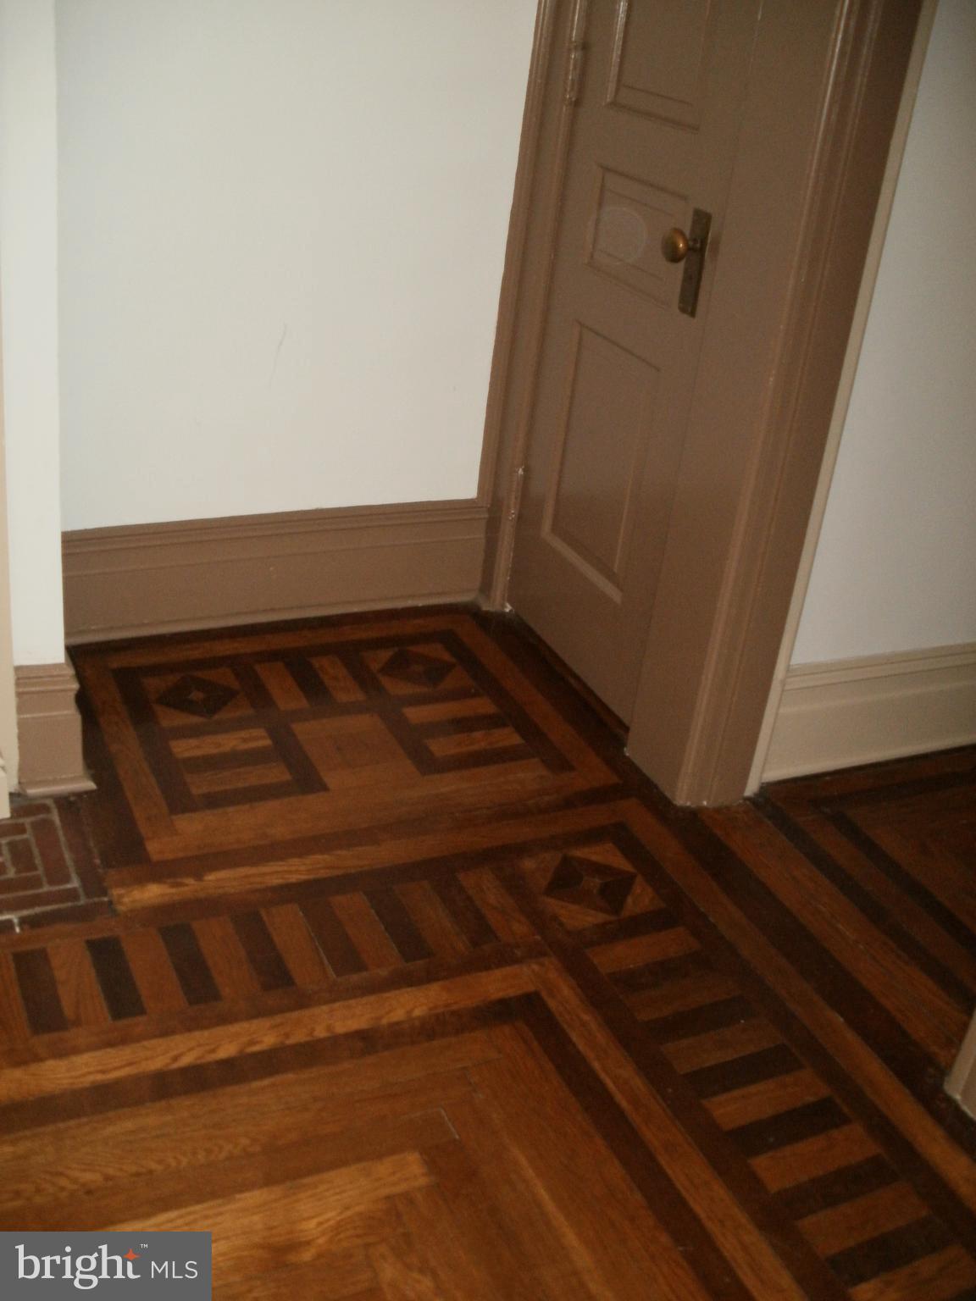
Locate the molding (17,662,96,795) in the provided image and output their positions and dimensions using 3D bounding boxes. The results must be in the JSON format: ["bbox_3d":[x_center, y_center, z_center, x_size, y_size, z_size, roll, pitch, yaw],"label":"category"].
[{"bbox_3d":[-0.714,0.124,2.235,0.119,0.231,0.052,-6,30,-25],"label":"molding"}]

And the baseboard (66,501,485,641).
[{"bbox_3d":[-0.449,-0.174,2.879,0.960,0.240,0.038,-7,30,-26],"label":"baseboard"}]

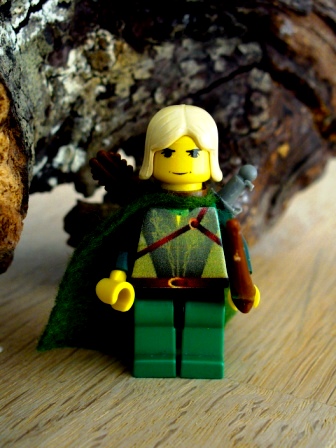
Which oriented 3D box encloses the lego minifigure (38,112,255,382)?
[{"bbox_3d":[-0.004,0.003,0.105,0.037,0.044,0.020,1,14,1],"label":"lego minifigure"}]

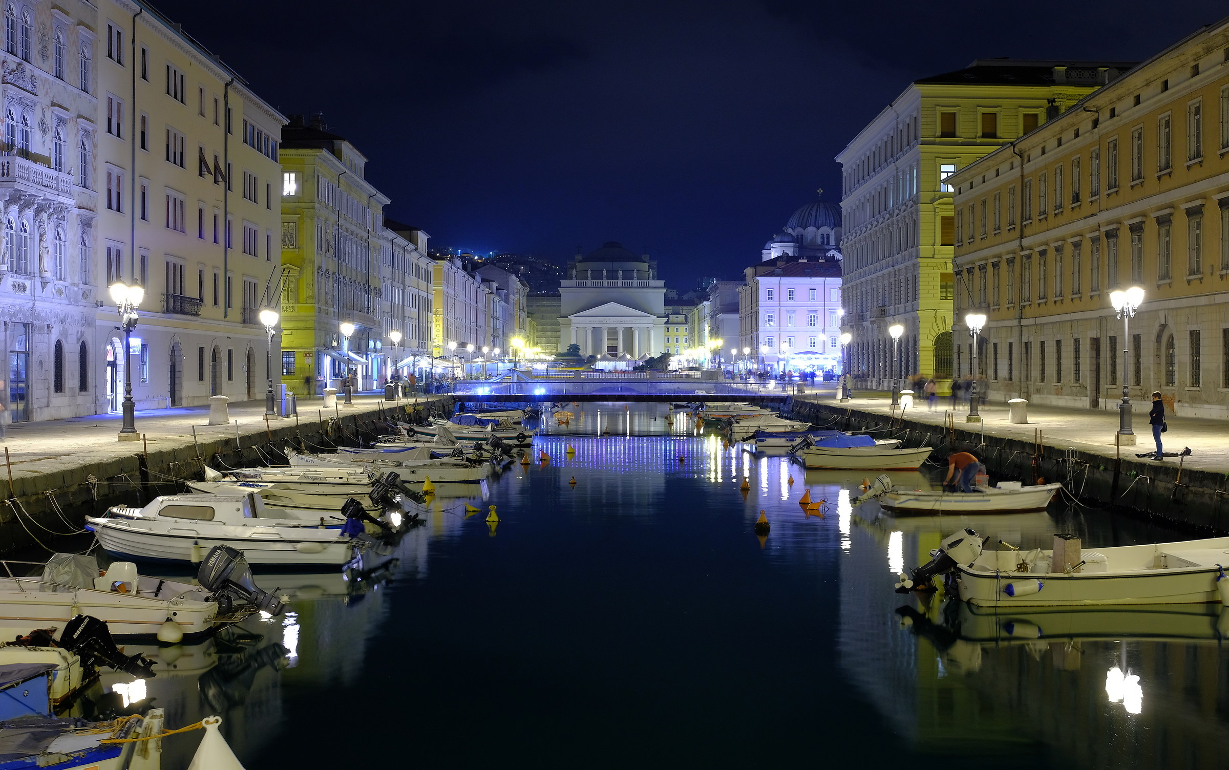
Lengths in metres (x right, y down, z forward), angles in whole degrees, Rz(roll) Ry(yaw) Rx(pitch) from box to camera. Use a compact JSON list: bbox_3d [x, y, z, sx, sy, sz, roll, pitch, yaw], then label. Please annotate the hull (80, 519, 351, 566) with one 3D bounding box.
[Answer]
[{"bbox_3d":[-7.984,3.192,28.644,5.650,0.930,2.000,0,1,0],"label":"hull"}]

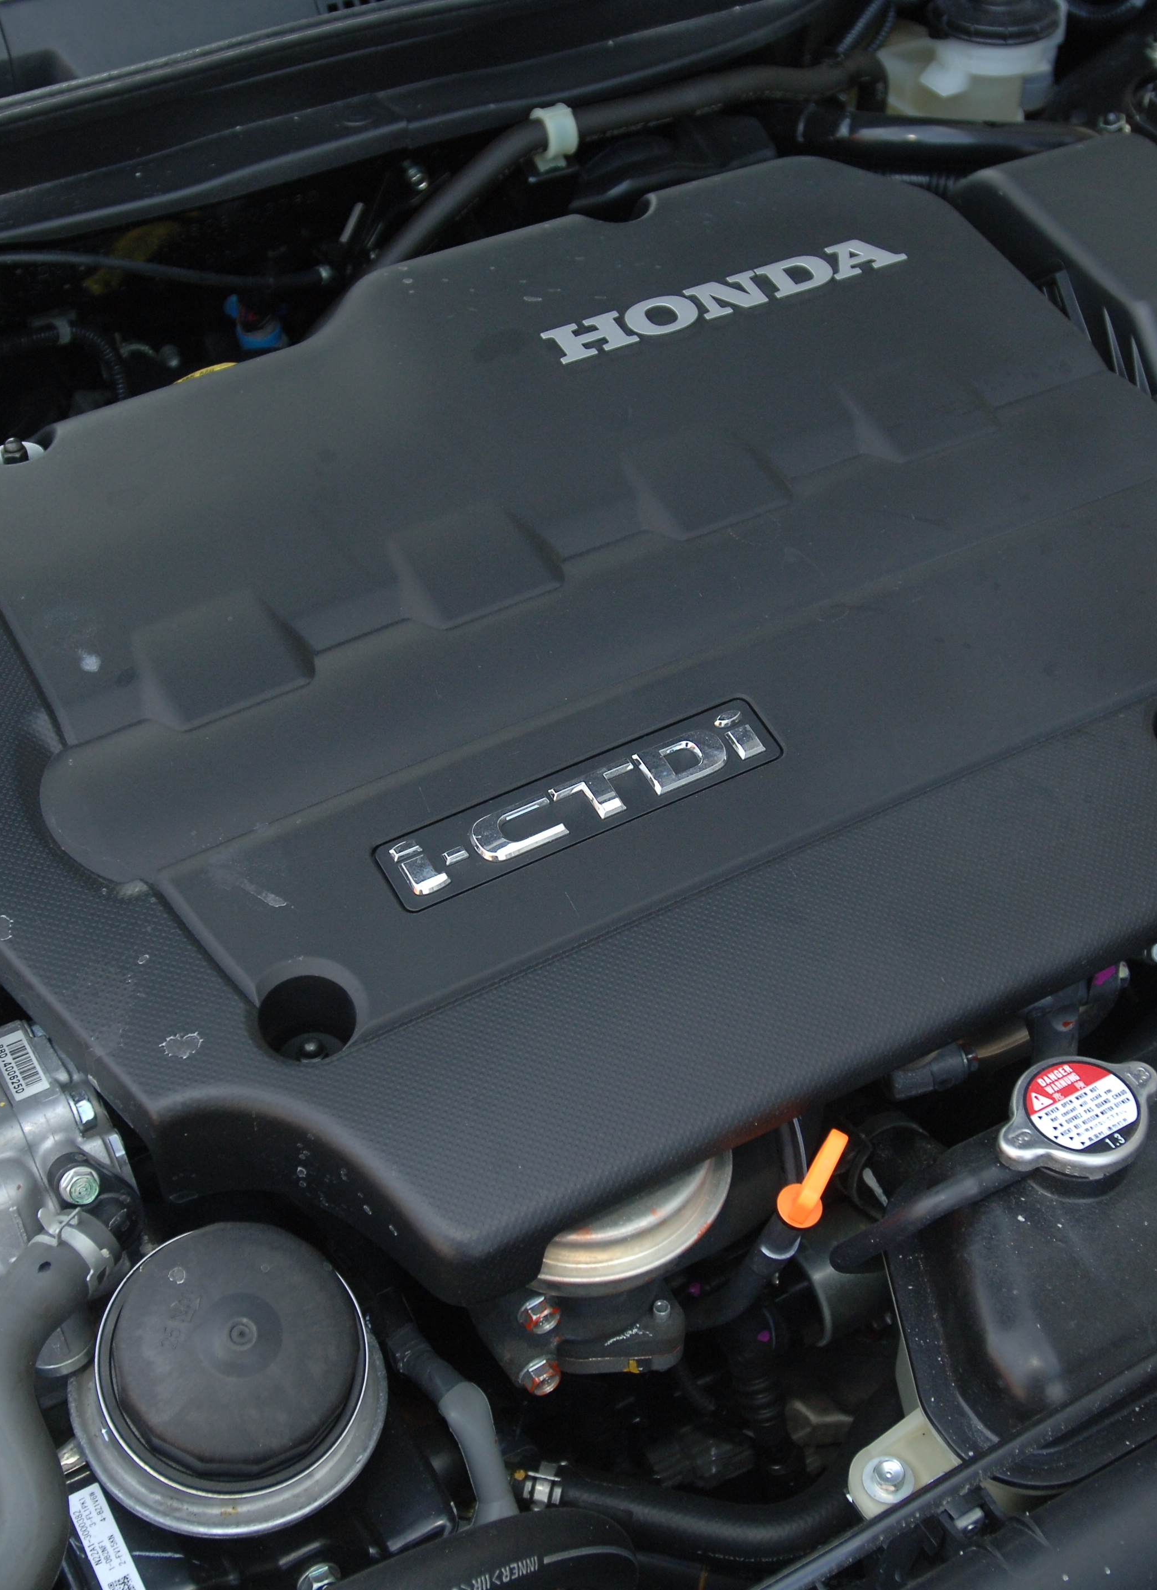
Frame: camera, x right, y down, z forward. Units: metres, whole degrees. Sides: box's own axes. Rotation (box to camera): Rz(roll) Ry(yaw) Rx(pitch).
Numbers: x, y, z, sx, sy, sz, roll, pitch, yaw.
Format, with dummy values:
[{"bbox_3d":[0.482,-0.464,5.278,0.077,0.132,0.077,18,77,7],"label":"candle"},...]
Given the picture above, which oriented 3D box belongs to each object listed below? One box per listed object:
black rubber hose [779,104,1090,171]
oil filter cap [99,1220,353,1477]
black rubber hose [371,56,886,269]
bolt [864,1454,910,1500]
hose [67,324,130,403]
[{"bbox_3d":[0.234,-0.428,1.438,0.211,0.034,0.034,2,44,1],"label":"black rubber hose"},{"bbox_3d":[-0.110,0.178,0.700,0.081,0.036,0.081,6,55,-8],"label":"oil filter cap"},{"bbox_3d":[0.041,-0.410,1.389,0.405,0.080,0.040,-23,49,-23],"label":"black rubber hose"},{"bbox_3d":[0.106,0.235,0.755,0.017,0.010,0.017,-1,45,1],"label":"bolt"},{"bbox_3d":[-0.272,-0.247,1.251,0.033,0.045,0.040,-23,49,-23],"label":"hose"}]

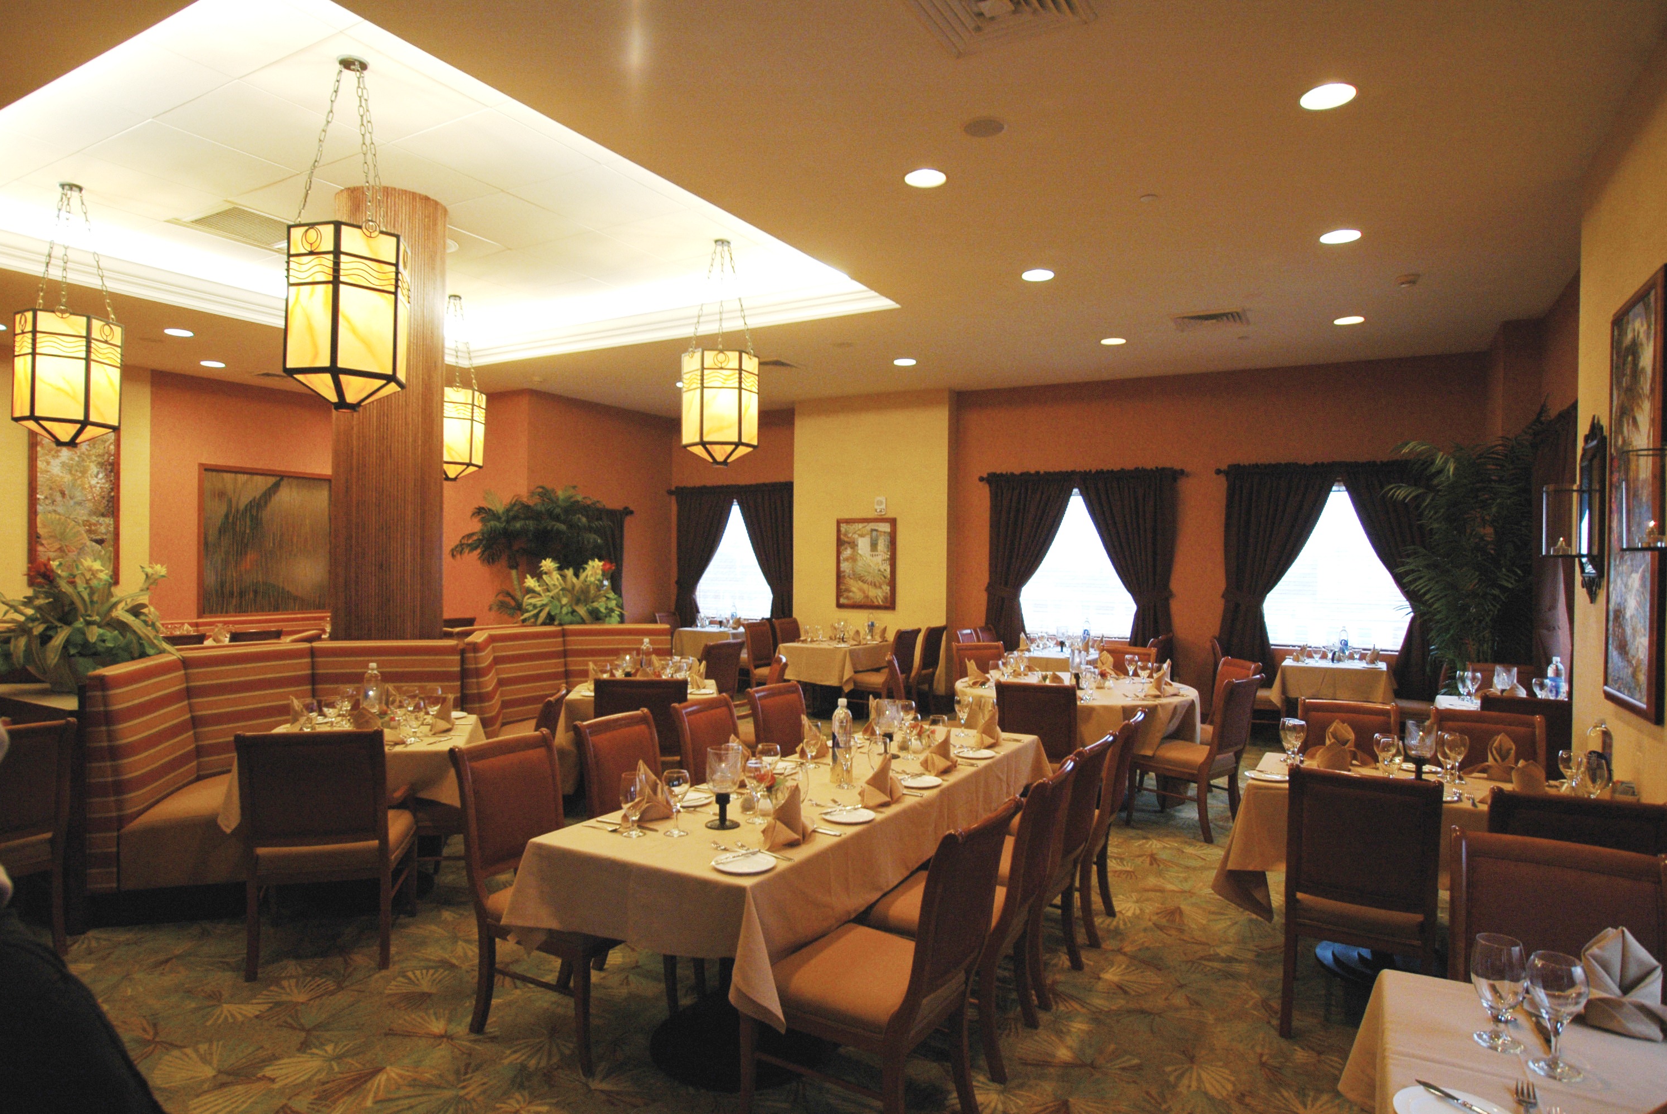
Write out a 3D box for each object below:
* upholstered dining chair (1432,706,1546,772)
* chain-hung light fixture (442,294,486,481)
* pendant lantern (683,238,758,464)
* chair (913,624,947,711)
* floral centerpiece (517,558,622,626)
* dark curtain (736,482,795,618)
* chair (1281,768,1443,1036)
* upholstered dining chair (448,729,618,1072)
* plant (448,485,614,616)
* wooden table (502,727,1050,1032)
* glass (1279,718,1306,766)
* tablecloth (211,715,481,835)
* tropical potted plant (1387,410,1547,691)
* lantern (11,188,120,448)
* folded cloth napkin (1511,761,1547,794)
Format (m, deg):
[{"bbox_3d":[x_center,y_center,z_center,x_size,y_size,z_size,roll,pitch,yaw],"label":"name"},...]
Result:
[{"bbox_3d":[2.947,1.216,3.939,0.470,0.940,0.630,1,0,31],"label":"upholstered dining chair"},{"bbox_3d":[-3.105,-1.374,7.196,0.470,1.500,0.470,1,0,31],"label":"chain-hung light fixture"},{"bbox_3d":[-0.759,-1.377,5.984,0.500,1.509,0.440,1,0,-8],"label":"pendant lantern"},{"bbox_3d":[0.792,1.170,9.023,0.630,0.940,0.470,1,0,31],"label":"chair"},{"bbox_3d":[-1.891,0.306,6.353,0.680,0.570,0.600,1,0,1],"label":"floral centerpiece"},{"bbox_3d":[-0.730,0.086,9.659,0.850,1.760,0.160,1,1,29],"label":"dark curtain"},{"bbox_3d":[1.778,1.139,2.979,0.460,0.930,0.630,1,1,27],"label":"chair"},{"bbox_3d":[-0.933,1.141,3.050,0.650,0.953,0.440,1,1,31],"label":"upholstered dining chair"},{"bbox_3d":[-2.912,0.450,8.426,1.350,2.240,1.350,1,0,31],"label":"plant"},{"bbox_3d":[0.054,1.259,3.575,0.820,0.760,2.500,1,0,31],"label":"wooden table"},{"bbox_3d":[1.952,0.783,3.754,0.092,0.187,0.092,1,1,31],"label":"glass"},{"bbox_3d":[-2.058,0.929,3.940,0.870,0.310,0.870,1,1,-13],"label":"tablecloth"},{"bbox_3d":[4.666,0.330,6.585,0.950,2.680,0.950,1,0,31],"label":"tropical potted plant"},{"bbox_3d":[-3.882,-1.231,4.492,0.430,1.300,0.390,1,1,31],"label":"lantern"},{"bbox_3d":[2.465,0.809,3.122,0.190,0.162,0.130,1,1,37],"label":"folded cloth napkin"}]

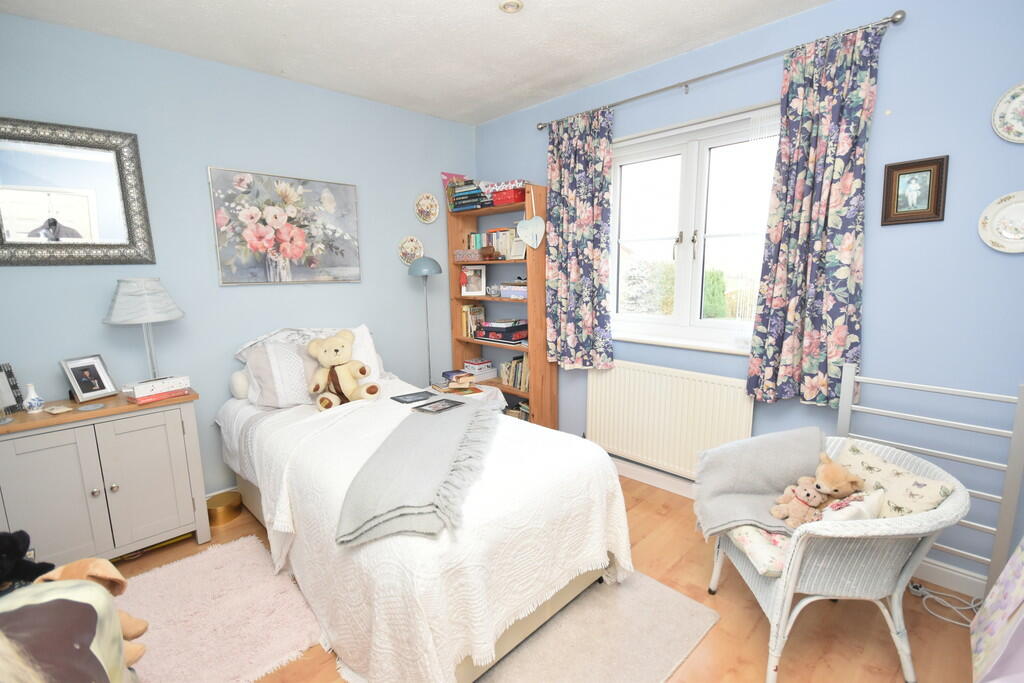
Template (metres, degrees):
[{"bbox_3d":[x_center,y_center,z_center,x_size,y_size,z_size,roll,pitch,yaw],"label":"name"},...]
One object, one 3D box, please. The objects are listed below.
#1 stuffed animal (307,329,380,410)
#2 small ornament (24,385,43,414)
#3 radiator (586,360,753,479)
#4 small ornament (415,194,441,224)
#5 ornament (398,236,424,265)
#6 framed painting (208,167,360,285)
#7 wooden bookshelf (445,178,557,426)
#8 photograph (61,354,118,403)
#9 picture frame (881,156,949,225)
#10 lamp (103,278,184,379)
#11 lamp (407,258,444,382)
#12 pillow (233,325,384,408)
[{"bbox_3d":[-0.932,0.132,2.488,0.350,0.385,0.260,-7,11,-32],"label":"stuffed animal"},{"bbox_3d":[-2.022,0.243,1.919,0.066,0.120,0.066,-10,13,-43],"label":"small ornament"},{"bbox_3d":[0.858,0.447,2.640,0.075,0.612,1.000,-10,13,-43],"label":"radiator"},{"bbox_3d":[-0.602,-0.949,3.254,0.210,0.214,0.025,-10,13,-43],"label":"small ornament"},{"bbox_3d":[-0.706,-0.633,3.199,0.208,0.210,0.025,-10,13,-43],"label":"ornament"},{"bbox_3d":[-1.284,-0.648,2.678,0.800,0.615,0.030,-10,13,-43],"label":"framed painting"},{"bbox_3d":[-0.067,-0.125,3.316,0.300,1.814,0.806,-10,13,-43],"label":"wooden bookshelf"},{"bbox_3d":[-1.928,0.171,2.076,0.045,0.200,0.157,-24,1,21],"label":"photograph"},{"bbox_3d":[1.558,-0.577,1.763,0.025,0.233,0.183,-10,13,-43],"label":"picture frame"},{"bbox_3d":[-1.708,-0.024,2.139,0.300,0.540,0.290,-10,13,-43],"label":"lamp"},{"bbox_3d":[-0.586,0.110,3.239,0.230,1.390,0.230,-10,13,-43],"label":"lamp"},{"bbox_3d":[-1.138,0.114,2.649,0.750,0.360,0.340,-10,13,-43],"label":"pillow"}]

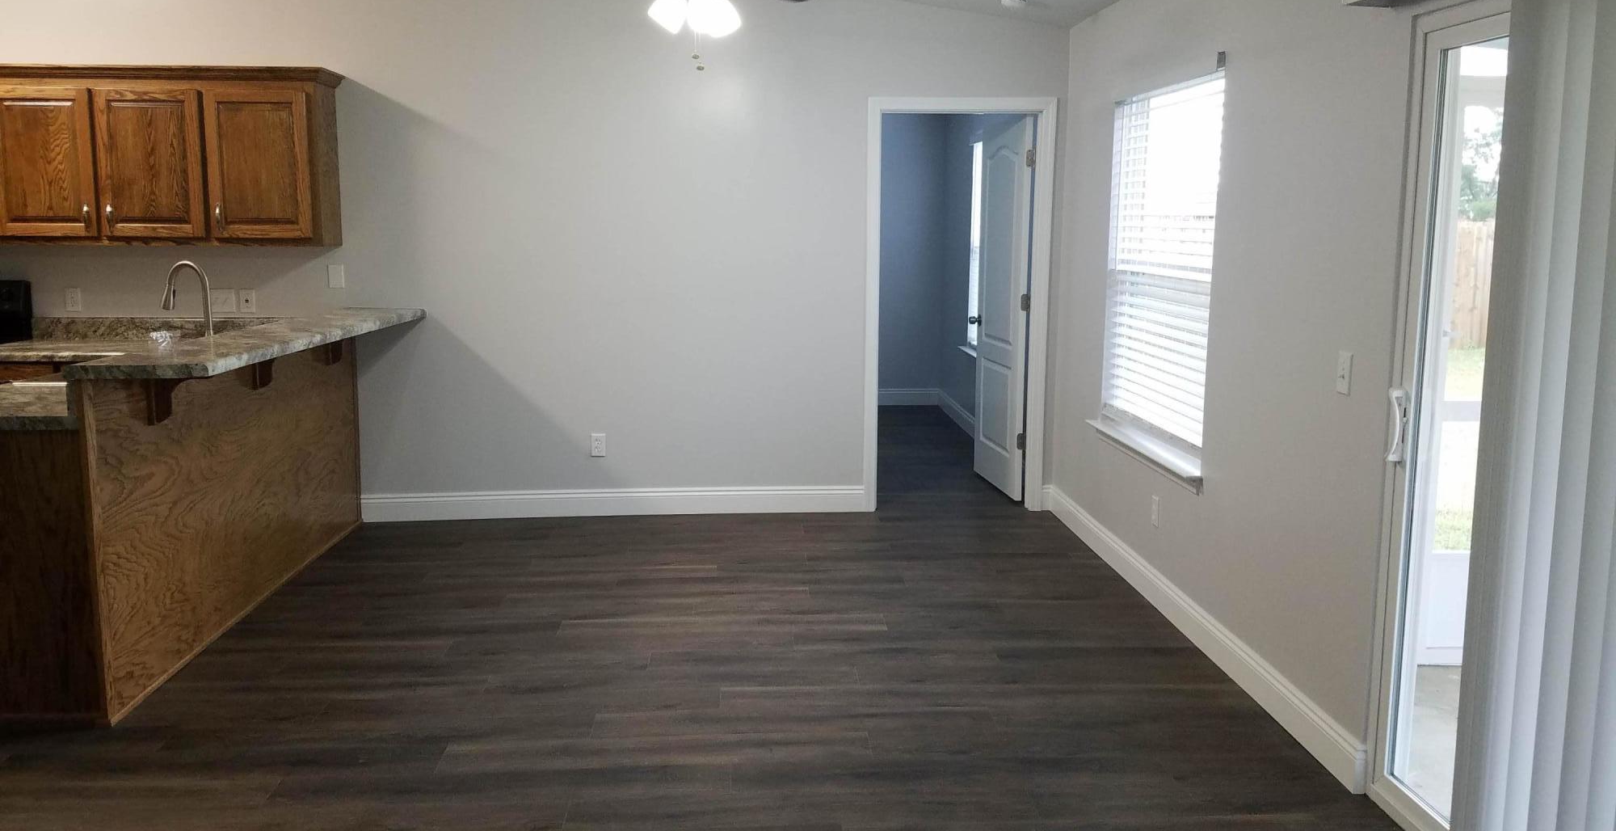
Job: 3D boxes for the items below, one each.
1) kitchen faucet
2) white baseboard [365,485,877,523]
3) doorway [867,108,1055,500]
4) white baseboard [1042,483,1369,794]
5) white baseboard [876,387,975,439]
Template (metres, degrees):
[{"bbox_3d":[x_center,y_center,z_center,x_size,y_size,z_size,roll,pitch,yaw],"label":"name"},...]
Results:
[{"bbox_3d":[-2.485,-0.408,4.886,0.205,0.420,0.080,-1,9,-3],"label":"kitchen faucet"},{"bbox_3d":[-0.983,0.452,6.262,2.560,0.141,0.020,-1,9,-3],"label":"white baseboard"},{"bbox_3d":[0.767,-0.544,6.251,0.948,2.110,0.140,-1,9,-3],"label":"doorway"},{"bbox_3d":[1.374,0.687,4.797,0.025,0.141,3.200,-1,9,-3],"label":"white baseboard"},{"bbox_3d":[0.882,-0.030,9.233,0.490,0.141,1.560,-1,9,-3],"label":"white baseboard"}]

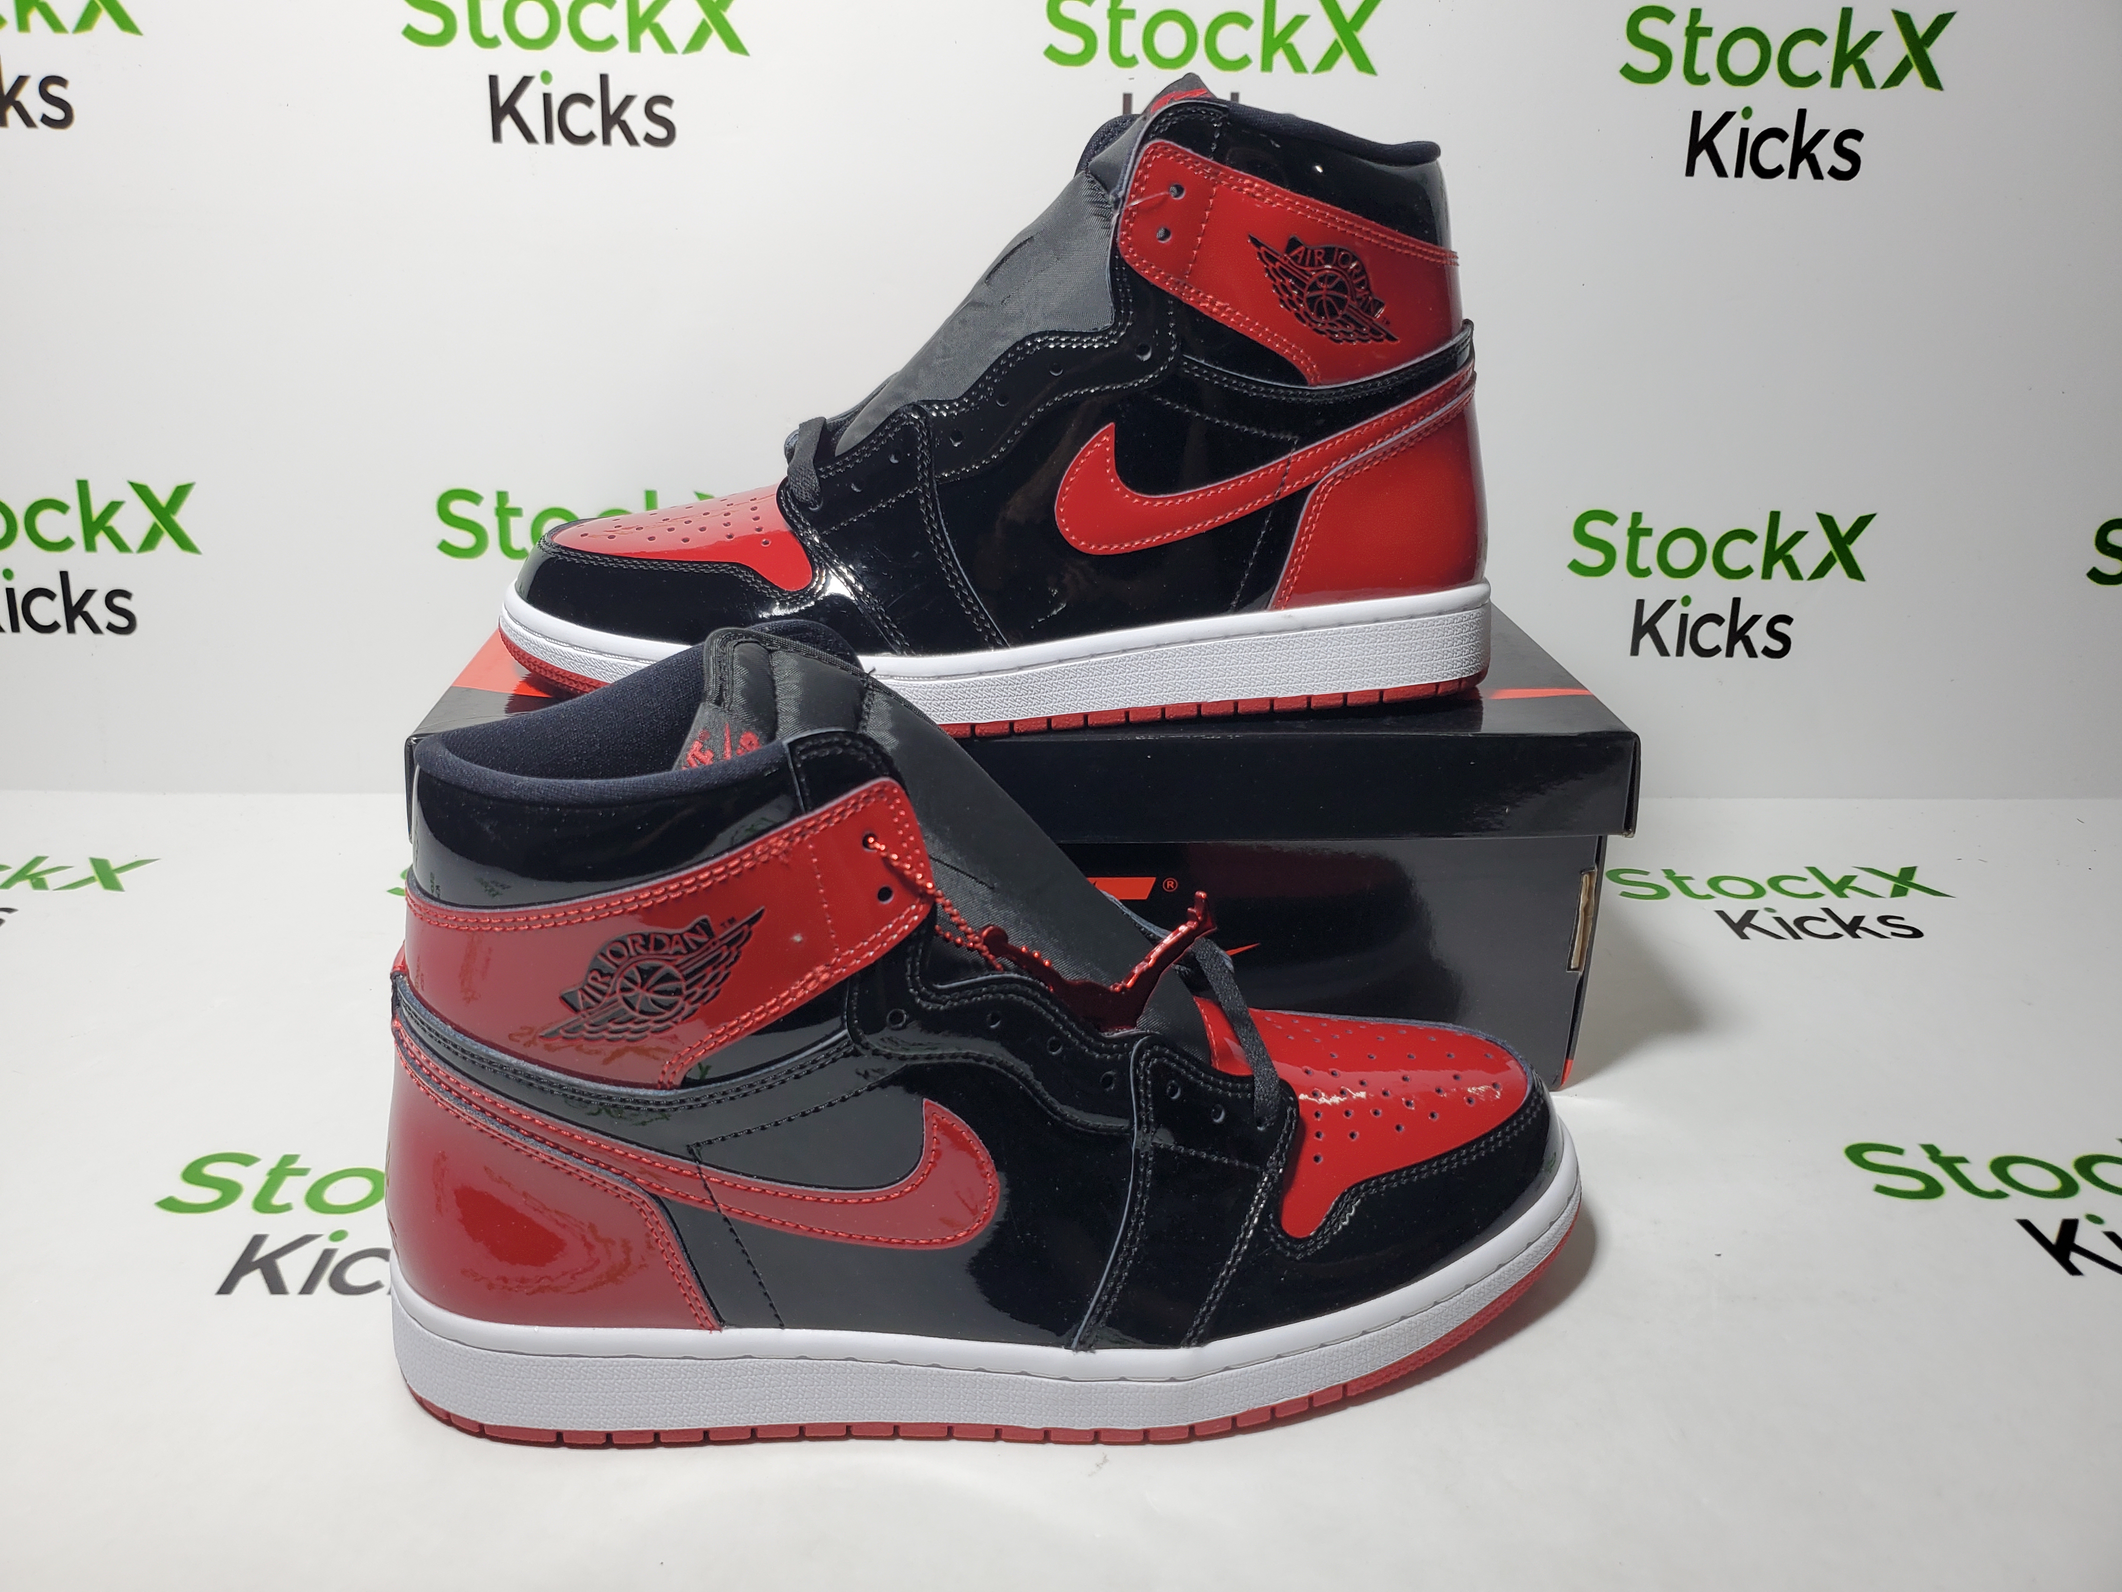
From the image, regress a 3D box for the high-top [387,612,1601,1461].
[{"bbox_3d":[-0.012,0.052,0.385,0.304,0.175,0.109,-2,23,-8],"label":"high-top"}]

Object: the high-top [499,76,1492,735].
[{"bbox_3d":[-0.010,-0.117,0.463,0.304,0.175,0.109,-4,24,-12],"label":"high-top"}]

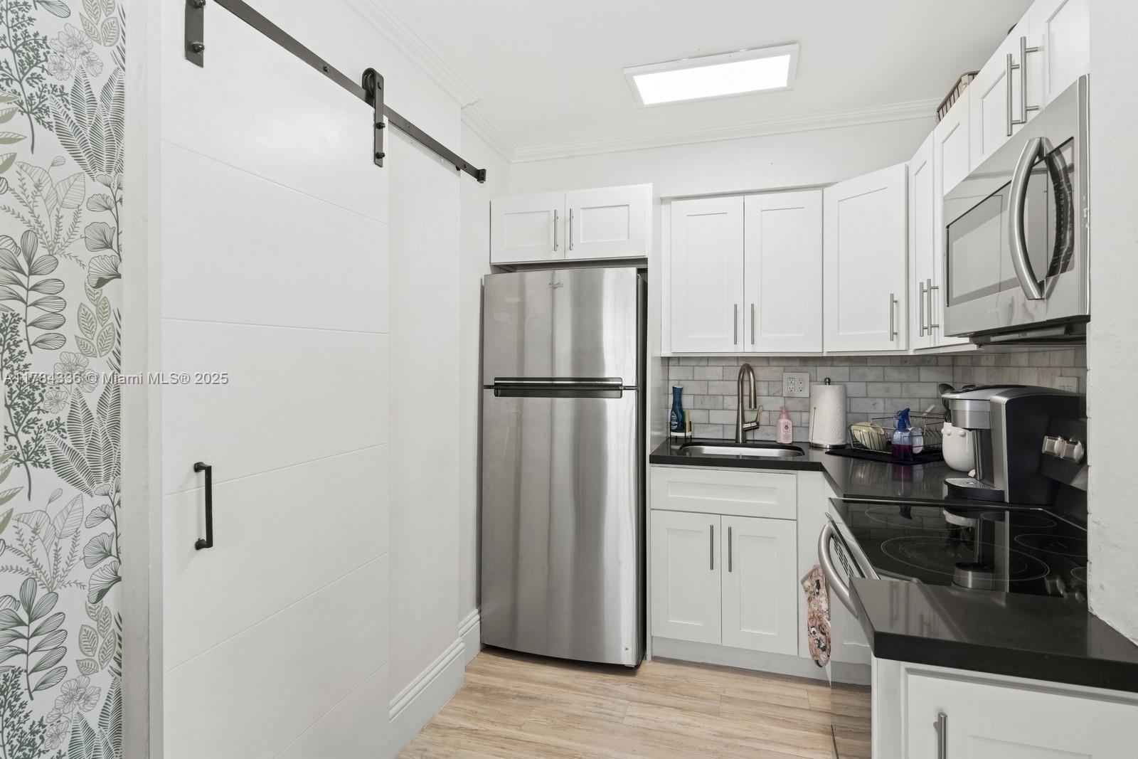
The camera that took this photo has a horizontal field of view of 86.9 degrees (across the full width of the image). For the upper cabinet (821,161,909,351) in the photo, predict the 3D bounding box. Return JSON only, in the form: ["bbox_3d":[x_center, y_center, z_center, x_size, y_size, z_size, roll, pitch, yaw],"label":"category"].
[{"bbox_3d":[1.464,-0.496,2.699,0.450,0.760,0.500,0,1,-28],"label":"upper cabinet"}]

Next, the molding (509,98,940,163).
[{"bbox_3d":[0.681,-1.158,2.806,2.099,0.062,0.062,0,1,17],"label":"molding"}]

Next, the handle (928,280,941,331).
[{"bbox_3d":[1.205,-0.237,1.988,0.035,0.183,0.012,0,1,17],"label":"handle"}]

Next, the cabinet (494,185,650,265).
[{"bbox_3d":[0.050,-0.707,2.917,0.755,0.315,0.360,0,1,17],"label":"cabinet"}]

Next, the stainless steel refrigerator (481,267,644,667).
[{"bbox_3d":[0.046,0.393,2.969,0.718,1.727,0.760,0,1,17],"label":"stainless steel refrigerator"}]

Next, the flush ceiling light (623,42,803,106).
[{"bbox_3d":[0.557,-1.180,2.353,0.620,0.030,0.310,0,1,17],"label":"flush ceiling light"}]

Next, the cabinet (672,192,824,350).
[{"bbox_3d":[0.863,-0.489,2.959,0.687,0.751,0.332,0,1,17],"label":"cabinet"}]

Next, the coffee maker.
[{"bbox_3d":[1.320,0.184,1.800,0.315,0.328,0.245,0,1,17],"label":"coffee maker"}]

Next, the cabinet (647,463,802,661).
[{"bbox_3d":[0.741,0.765,2.847,0.610,0.765,0.580,0,1,17],"label":"cabinet"}]

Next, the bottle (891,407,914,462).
[{"bbox_3d":[1.345,0.224,2.417,0.080,0.212,0.056,0,1,17],"label":"bottle"}]

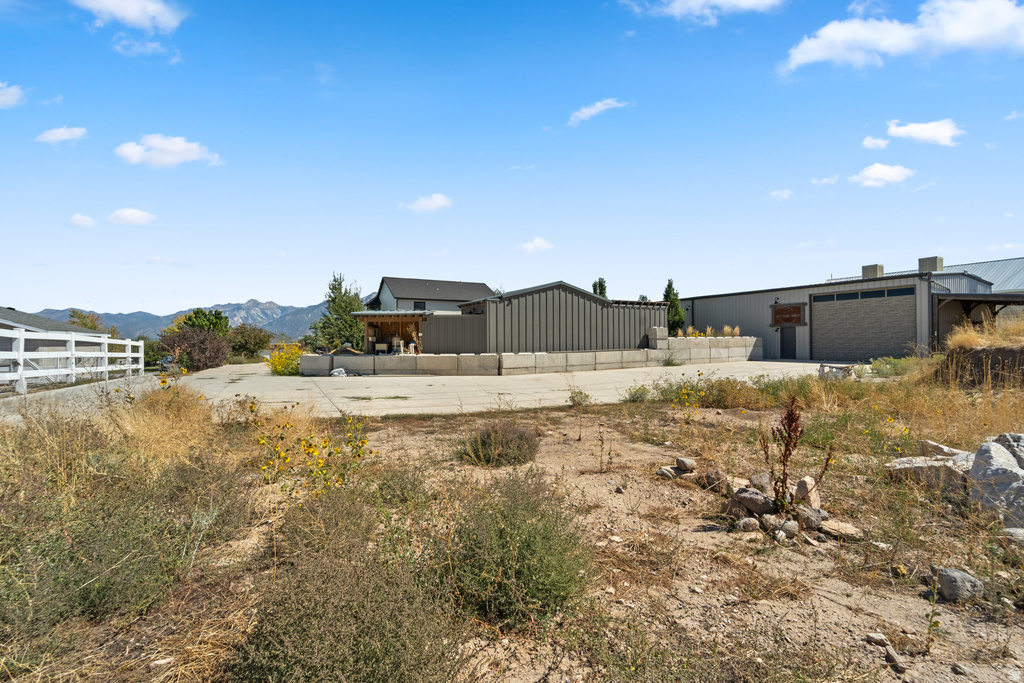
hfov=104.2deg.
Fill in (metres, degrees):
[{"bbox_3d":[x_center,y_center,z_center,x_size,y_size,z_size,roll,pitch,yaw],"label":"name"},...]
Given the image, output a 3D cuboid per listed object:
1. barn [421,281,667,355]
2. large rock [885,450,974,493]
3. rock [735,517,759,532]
[{"bbox_3d":[1.950,-1.300,24.200,13.200,3.800,6.900,-1,0,-27],"label":"barn"},{"bbox_3d":[3.960,1.215,3.780,0.640,0.250,0.460,-1,0,35],"label":"large rock"},{"bbox_3d":[1.883,1.462,3.180,0.175,0.110,0.150,-1,0,31],"label":"rock"}]

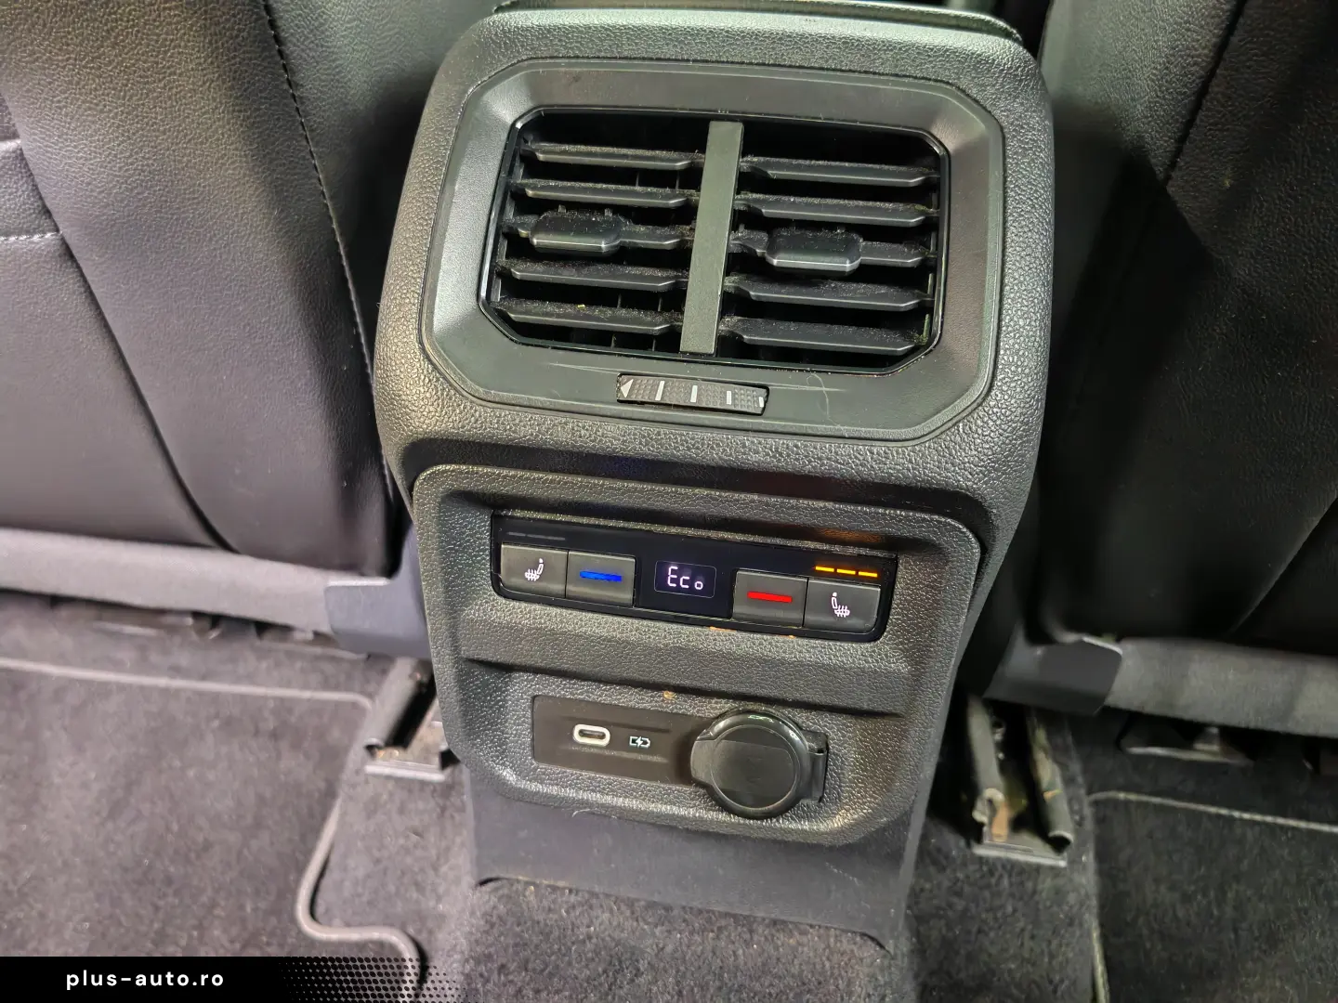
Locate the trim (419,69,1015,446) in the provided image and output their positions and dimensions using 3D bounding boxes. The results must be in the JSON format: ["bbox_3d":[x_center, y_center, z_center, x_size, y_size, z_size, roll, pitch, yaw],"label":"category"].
[{"bbox_3d":[0.015,-0.078,0.319,0.174,0.114,0.030,6,-7,7],"label":"trim"}]

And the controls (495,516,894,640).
[{"bbox_3d":[0.006,0.023,0.323,0.129,0.028,0.018,6,11,7],"label":"controls"}]

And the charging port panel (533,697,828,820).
[{"bbox_3d":[0.002,0.084,0.333,0.098,0.038,0.020,6,10,7],"label":"charging port panel"}]

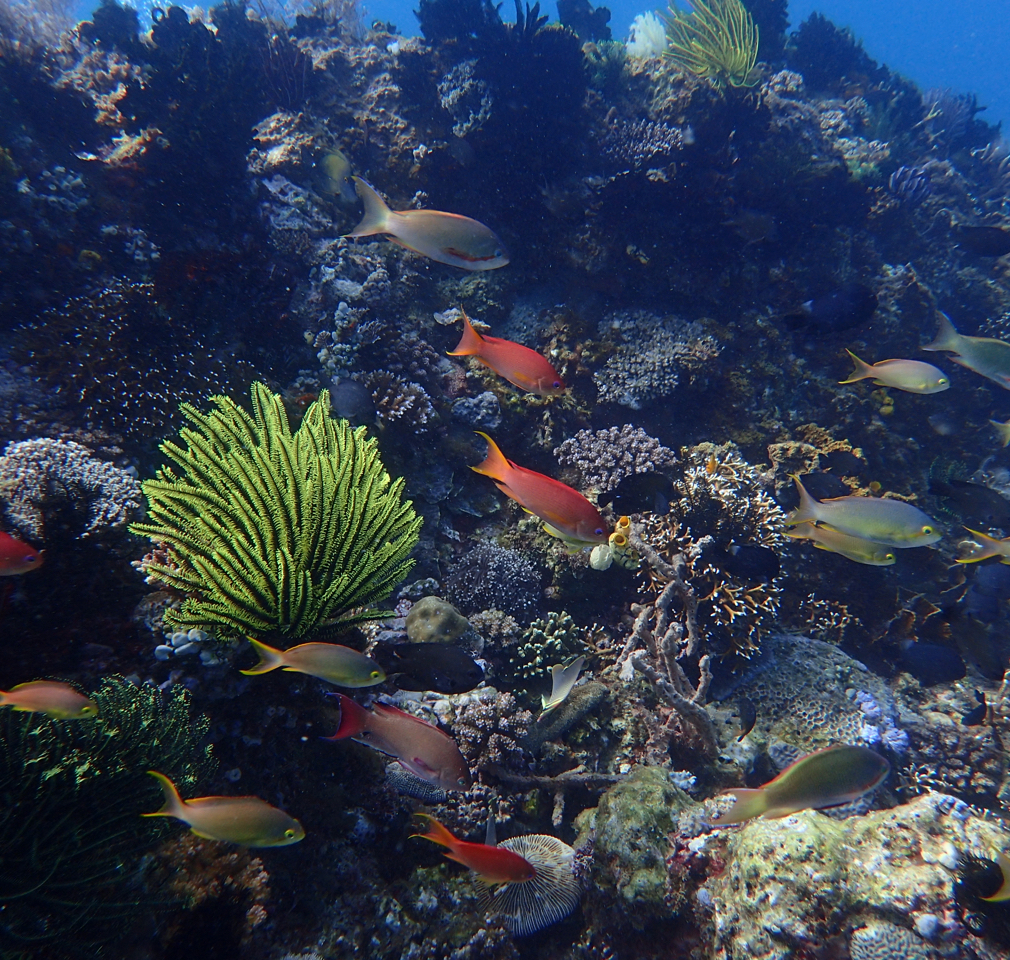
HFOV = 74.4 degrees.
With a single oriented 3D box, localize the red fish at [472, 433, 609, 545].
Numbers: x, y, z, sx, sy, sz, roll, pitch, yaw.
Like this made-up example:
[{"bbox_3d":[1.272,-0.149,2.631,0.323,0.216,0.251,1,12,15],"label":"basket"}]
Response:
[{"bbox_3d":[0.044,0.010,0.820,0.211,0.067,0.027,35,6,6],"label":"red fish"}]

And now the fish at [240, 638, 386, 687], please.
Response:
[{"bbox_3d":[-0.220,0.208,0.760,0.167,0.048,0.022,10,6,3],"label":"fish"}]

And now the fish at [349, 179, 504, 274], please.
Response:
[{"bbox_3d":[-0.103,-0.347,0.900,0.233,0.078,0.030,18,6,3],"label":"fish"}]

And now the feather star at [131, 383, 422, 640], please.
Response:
[{"bbox_3d":[-0.275,0.037,0.800,0.335,0.290,0.270,0,10,0],"label":"feather star"}]

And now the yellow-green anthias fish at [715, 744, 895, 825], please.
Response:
[{"bbox_3d":[0.291,0.300,0.650,0.184,0.057,0.028,-11,11,-5],"label":"yellow-green anthias fish"}]

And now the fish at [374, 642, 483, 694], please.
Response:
[{"bbox_3d":[-0.083,0.210,0.740,0.121,0.054,0.024,8,10,0],"label":"fish"}]

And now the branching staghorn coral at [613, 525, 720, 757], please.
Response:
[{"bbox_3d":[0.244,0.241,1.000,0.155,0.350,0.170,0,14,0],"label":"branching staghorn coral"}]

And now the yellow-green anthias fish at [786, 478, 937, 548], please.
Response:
[{"bbox_3d":[0.376,0.033,0.700,0.150,0.053,0.023,11,12,12],"label":"yellow-green anthias fish"}]

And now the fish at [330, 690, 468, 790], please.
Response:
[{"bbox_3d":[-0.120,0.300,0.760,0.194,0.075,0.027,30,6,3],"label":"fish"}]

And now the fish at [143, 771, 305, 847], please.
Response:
[{"bbox_3d":[-0.266,0.312,0.630,0.156,0.047,0.024,12,11,5],"label":"fish"}]

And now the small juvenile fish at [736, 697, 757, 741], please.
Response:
[{"bbox_3d":[0.283,0.279,0.780,0.022,0.055,0.011,-1,-32,18],"label":"small juvenile fish"}]

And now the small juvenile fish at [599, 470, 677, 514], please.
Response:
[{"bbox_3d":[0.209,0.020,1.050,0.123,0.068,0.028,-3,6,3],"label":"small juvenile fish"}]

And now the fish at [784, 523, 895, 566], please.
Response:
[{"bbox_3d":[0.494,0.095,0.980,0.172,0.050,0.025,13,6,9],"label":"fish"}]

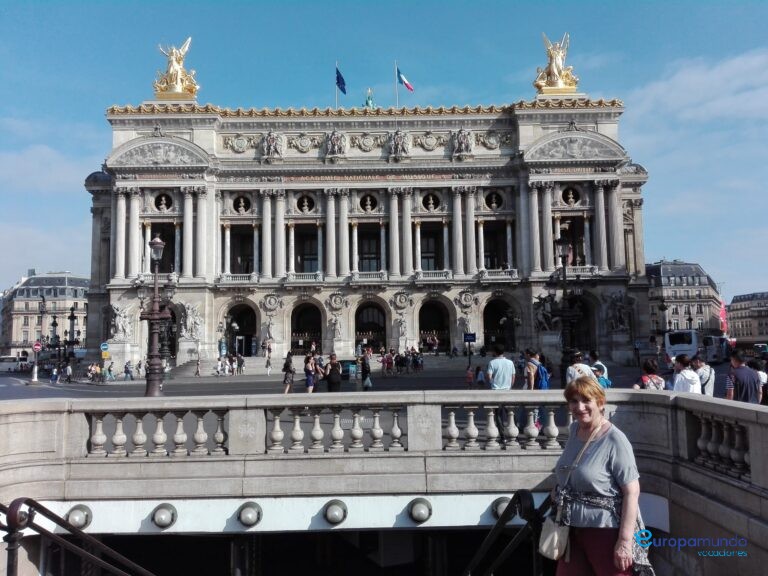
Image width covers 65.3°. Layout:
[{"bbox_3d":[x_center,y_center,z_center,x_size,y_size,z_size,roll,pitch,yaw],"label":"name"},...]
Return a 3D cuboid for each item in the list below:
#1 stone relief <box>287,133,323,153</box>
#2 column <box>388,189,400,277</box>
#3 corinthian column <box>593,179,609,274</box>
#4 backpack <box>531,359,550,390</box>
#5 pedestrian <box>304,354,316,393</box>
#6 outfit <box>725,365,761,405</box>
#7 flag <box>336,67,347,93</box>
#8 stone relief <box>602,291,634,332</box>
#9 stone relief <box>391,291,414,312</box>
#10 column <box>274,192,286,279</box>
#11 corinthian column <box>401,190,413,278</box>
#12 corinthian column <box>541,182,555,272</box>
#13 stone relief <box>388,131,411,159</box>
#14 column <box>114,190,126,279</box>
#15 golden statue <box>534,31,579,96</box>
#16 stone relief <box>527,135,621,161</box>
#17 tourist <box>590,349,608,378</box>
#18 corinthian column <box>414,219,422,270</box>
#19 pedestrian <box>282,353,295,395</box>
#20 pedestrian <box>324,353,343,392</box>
[{"bbox_3d":[-9.453,-17.300,71.222,4.275,2.462,0.500,-1,-6,-1],"label":"stone relief"},{"bbox_3d":[1.248,-6.531,70.213,1.443,10.520,1.443,-1,-6,-2],"label":"column"},{"bbox_3d":[24.905,-7.089,68.486,1.380,10.691,1.380,-1,-6,-1],"label":"corinthian column"},{"bbox_3d":[3.180,1.751,11.969,0.240,0.540,0.330,-7,-9,41],"label":"backpack"},{"bbox_3d":[-2.733,3.350,22.307,0.440,1.640,0.460,-3,-7,15],"label":"pedestrian"},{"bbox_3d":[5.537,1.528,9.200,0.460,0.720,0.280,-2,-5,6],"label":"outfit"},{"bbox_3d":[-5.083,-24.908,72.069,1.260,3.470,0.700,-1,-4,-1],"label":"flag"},{"bbox_3d":[24.770,2.456,63.271,3.050,4.200,1.450,-1,-5,-2],"label":"stone relief"},{"bbox_3d":[2.106,1.534,68.183,2.732,2.510,0.500,-1,-6,0],"label":"stone relief"},{"bbox_3d":[-12.064,-6.367,69.823,1.392,10.604,1.392,-1,-6,-2],"label":"column"},{"bbox_3d":[2.766,-6.463,69.779,1.400,10.461,1.400,-1,-6,0],"label":"corinthian column"},{"bbox_3d":[18.686,-6.991,68.046,1.400,10.461,1.400,-1,-6,0],"label":"corinthian column"},{"bbox_3d":[1.784,-17.069,71.237,2.740,3.400,1.100,-1,-4,-1],"label":"stone relief"},{"bbox_3d":[-27.844,-5.738,63.356,1.250,9.600,1.250,-1,-5,-2],"label":"column"},{"bbox_3d":[20.131,-26.161,69.802,4.800,7.300,3.600,-1,-5,-2],"label":"golden statue"},{"bbox_3d":[22.305,-16.542,70.507,11.171,3.160,0.700,-1,-6,-2],"label":"stone relief"},{"bbox_3d":[4.312,2.087,11.908,0.480,1.680,0.320,3,-8,-33],"label":"tourist"},{"bbox_3d":[3.999,-5.029,70.259,0.850,6.010,0.850,-1,-6,-1],"label":"corinthian column"},{"bbox_3d":[-3.505,3.206,22.105,0.480,1.680,0.460,0,-7,-6],"label":"pedestrian"},{"bbox_3d":[-1.663,3.028,19.796,0.520,1.650,0.360,-1,-6,0],"label":"pedestrian"}]

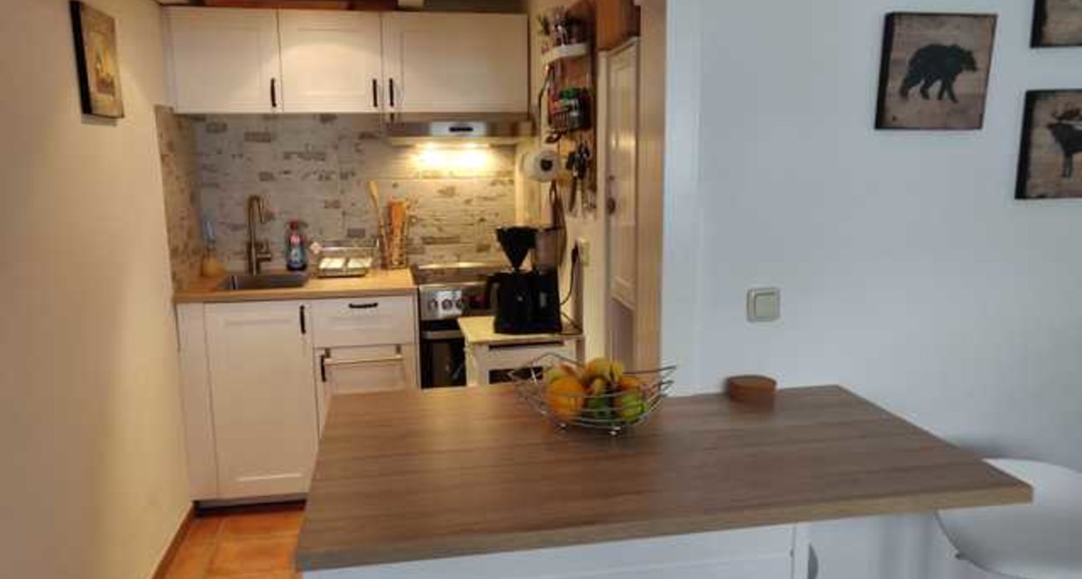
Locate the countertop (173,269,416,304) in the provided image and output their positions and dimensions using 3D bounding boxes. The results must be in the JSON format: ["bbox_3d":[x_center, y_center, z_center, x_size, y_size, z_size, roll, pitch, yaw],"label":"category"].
[{"bbox_3d":[-1.005,-0.024,3.333,0.920,0.040,0.610,-2,10,-10],"label":"countertop"}]

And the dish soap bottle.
[{"bbox_3d":[-1.116,-0.200,3.557,0.077,0.238,0.050,-2,10,-10],"label":"dish soap bottle"}]

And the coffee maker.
[{"bbox_3d":[-0.051,-0.039,2.595,0.250,0.340,0.180,-2,10,-10],"label":"coffee maker"}]

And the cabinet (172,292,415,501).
[{"bbox_3d":[-0.997,0.389,3.407,0.905,0.800,0.610,-2,10,-10],"label":"cabinet"}]

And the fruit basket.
[{"bbox_3d":[0.104,0.219,1.585,0.330,0.126,0.310,-2,10,-10],"label":"fruit basket"}]

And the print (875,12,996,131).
[{"bbox_3d":[0.885,-0.485,1.753,0.253,0.252,0.037,-2,10,-10],"label":"print"}]

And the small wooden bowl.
[{"bbox_3d":[0.473,0.229,1.762,0.114,0.042,0.114,0,10,0],"label":"small wooden bowl"}]

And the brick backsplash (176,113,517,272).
[{"bbox_3d":[-0.821,-0.444,3.612,1.430,0.710,0.020,-2,10,-10],"label":"brick backsplash"}]

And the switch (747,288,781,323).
[{"bbox_3d":[0.511,0.035,1.791,0.080,0.080,0.014,-2,10,-10],"label":"switch"}]

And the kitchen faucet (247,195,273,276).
[{"bbox_3d":[-1.226,-0.236,3.428,0.100,0.350,0.215,-6,11,-30],"label":"kitchen faucet"}]

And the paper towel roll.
[{"bbox_3d":[0.001,-0.432,2.722,0.108,0.108,0.220,-2,10,-10],"label":"paper towel roll"}]

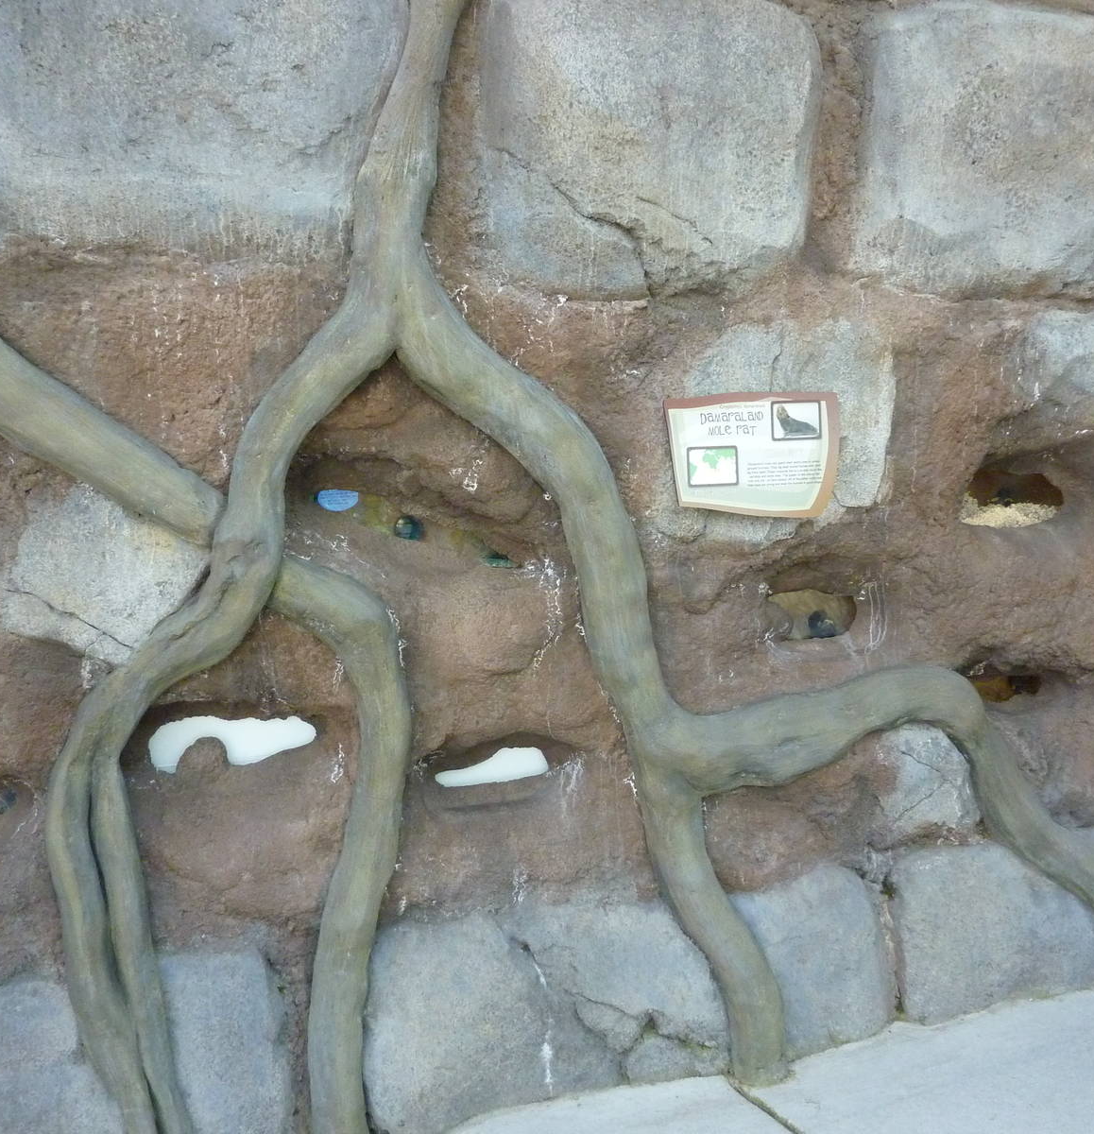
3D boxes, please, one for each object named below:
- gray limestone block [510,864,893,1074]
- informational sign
[{"bbox_3d":[0.345,0.907,2.558,0.939,0.487,0.200,-4,6,-17],"label":"gray limestone block"},{"bbox_3d":[0.461,-0.246,2.446,0.434,0.281,0.025,-4,5,-17],"label":"informational sign"}]

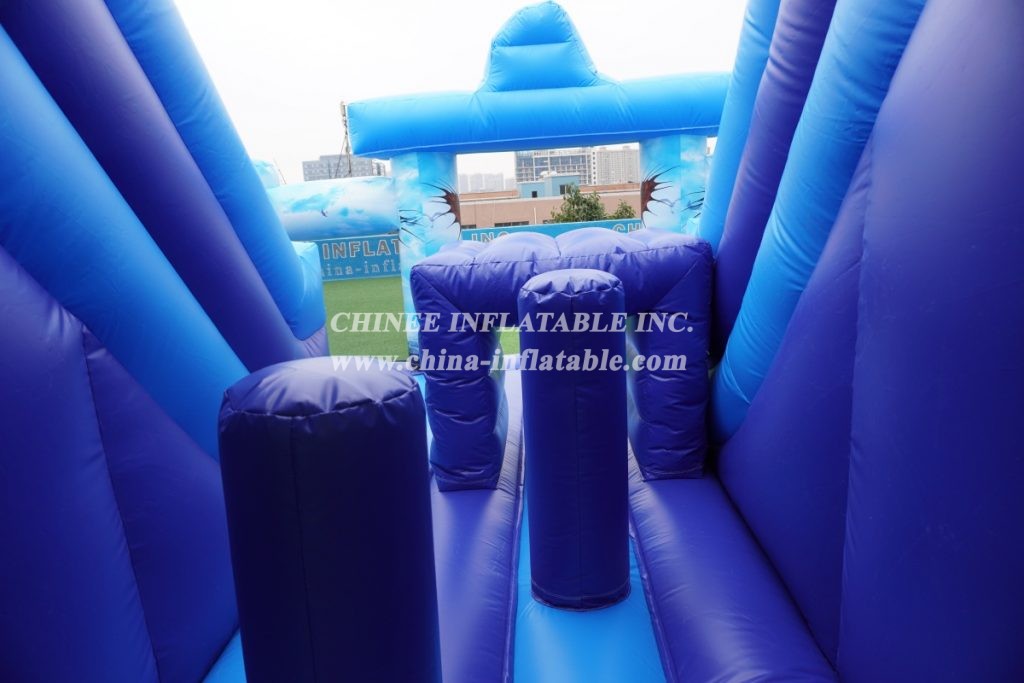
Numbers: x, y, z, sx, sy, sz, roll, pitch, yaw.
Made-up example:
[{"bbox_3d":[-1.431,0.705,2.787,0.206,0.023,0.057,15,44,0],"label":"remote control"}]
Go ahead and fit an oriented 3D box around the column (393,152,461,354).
[{"bbox_3d":[-0.927,-0.984,7.909,0.515,2.330,0.515,-14,16,-41],"label":"column"}]

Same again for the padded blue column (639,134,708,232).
[{"bbox_3d":[1.680,-0.935,7.130,0.610,2.283,0.610,-3,12,2],"label":"padded blue column"}]

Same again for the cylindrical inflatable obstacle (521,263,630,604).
[{"bbox_3d":[0.282,0.430,3.067,0.435,1.455,0.435,-3,12,3],"label":"cylindrical inflatable obstacle"}]

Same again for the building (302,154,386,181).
[{"bbox_3d":[-76.657,-68.809,320.281,32.000,34.000,17.000,-1,12,8],"label":"building"}]

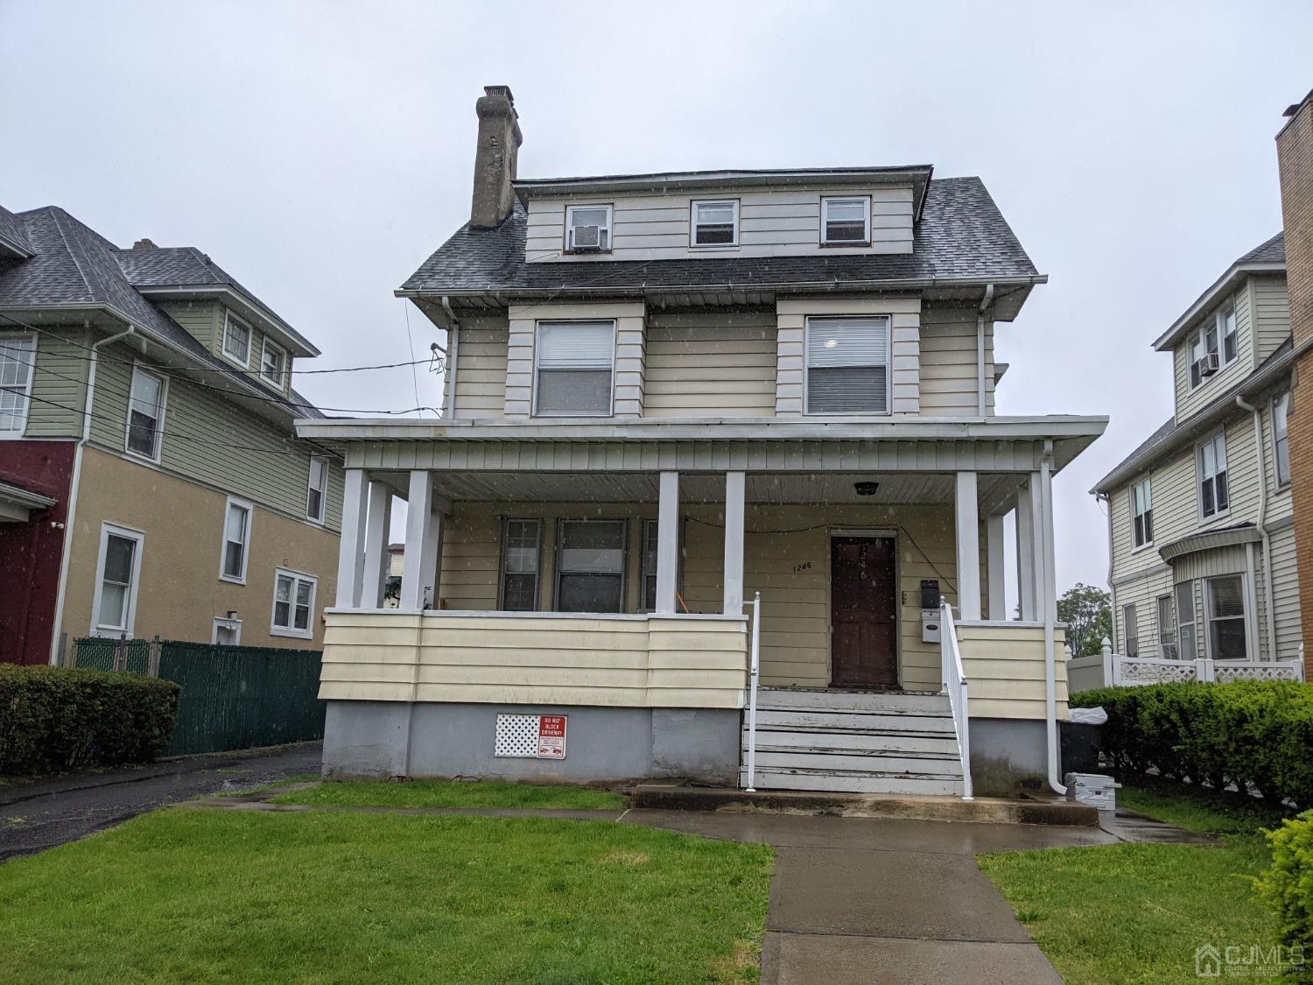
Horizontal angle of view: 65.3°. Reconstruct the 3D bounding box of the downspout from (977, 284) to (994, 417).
[{"bbox_3d":[4.523,-1.857,14.059,0.100,1.800,0.660,0,-10,7],"label":"downspout"}]

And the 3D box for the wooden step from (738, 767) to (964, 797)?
[{"bbox_3d":[1.917,2.850,10.090,2.200,0.185,0.280,0,-10,7],"label":"wooden step"}]

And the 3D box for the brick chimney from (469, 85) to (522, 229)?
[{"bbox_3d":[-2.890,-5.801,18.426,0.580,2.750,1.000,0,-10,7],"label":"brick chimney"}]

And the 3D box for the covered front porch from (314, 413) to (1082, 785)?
[{"bbox_3d":[0.428,1.436,12.679,9.000,4.150,3.200,0,-10,7],"label":"covered front porch"}]

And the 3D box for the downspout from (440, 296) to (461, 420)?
[{"bbox_3d":[-3.048,-1.909,15.043,0.100,1.780,0.660,0,-10,7],"label":"downspout"}]

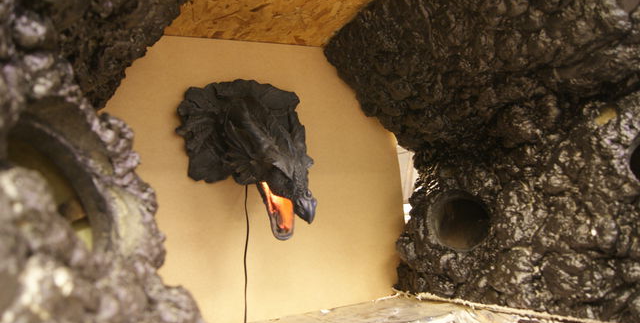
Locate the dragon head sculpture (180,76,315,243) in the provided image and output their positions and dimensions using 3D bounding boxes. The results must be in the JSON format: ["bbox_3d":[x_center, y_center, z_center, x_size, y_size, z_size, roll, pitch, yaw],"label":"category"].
[{"bbox_3d":[-0.155,-0.020,1.210,0.355,0.390,0.310,-3,6,-30],"label":"dragon head sculpture"}]

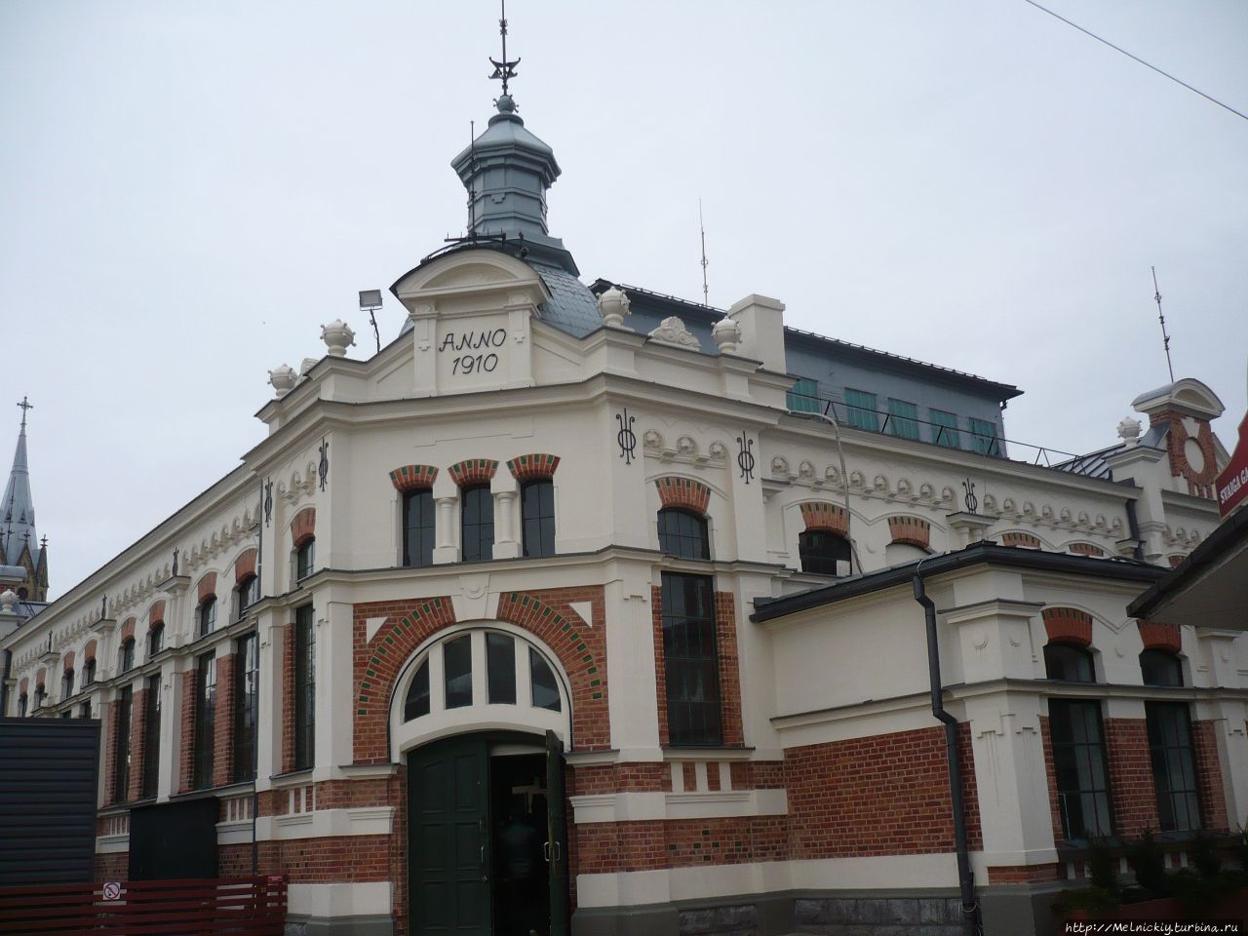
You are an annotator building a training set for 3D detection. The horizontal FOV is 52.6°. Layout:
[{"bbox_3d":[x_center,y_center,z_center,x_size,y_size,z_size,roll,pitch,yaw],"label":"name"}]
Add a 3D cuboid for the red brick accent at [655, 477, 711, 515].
[{"bbox_3d":[0.776,0.391,17.241,0.960,0.480,0.160,9,-20,-35],"label":"red brick accent"}]

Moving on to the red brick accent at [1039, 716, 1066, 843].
[{"bbox_3d":[4.969,3.681,14.870,0.180,1.470,0.150,10,-21,-38],"label":"red brick accent"}]

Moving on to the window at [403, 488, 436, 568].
[{"bbox_3d":[-2.783,0.842,17.295,0.495,1.145,0.150,-5,-16,5],"label":"window"}]

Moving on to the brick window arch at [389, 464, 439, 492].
[{"bbox_3d":[-2.785,0.143,16.895,0.669,0.340,0.160,-5,-16,8],"label":"brick window arch"}]

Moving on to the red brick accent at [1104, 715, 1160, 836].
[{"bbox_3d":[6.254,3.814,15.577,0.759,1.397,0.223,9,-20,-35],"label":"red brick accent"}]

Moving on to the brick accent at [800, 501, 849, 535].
[{"bbox_3d":[3.007,0.760,19.223,1.022,0.415,0.223,9,-20,-35],"label":"brick accent"}]

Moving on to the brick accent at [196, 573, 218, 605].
[{"bbox_3d":[-7.149,2.090,21.865,0.160,0.500,0.980,9,-20,-35],"label":"brick accent"}]

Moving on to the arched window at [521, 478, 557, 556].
[{"bbox_3d":[-1.134,0.698,17.138,0.502,1.145,0.150,-5,-16,5],"label":"arched window"}]

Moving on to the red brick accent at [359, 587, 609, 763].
[{"bbox_3d":[-1.833,2.631,16.032,3.307,2.040,0.200,-5,-16,8],"label":"red brick accent"}]

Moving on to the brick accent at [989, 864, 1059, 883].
[{"bbox_3d":[4.479,4.536,14.122,0.536,0.192,0.536,9,-20,-35],"label":"brick accent"}]

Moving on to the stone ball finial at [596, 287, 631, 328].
[{"bbox_3d":[-0.142,-2.230,17.761,0.486,0.729,0.486,-3,-17,-1],"label":"stone ball finial"}]

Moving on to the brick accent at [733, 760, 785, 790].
[{"bbox_3d":[1.790,4.139,16.958,0.810,0.369,0.223,9,-20,-35],"label":"brick accent"}]

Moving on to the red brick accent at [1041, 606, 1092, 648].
[{"bbox_3d":[5.417,1.956,15.445,1.047,0.465,0.140,9,-20,-35],"label":"red brick accent"}]

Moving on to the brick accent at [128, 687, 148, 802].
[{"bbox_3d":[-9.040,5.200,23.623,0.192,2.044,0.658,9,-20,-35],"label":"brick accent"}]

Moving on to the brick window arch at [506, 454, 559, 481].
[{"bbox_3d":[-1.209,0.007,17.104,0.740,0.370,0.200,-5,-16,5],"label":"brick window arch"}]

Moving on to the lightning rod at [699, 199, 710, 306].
[{"bbox_3d":[2.394,-6.463,38.417,0.200,3.900,0.200,9,-20,-35],"label":"lightning rod"}]

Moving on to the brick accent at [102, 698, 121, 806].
[{"bbox_3d":[-10.340,5.775,25.645,0.180,2.080,0.560,8,-20,-34],"label":"brick accent"}]

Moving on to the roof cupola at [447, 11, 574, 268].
[{"bbox_3d":[-2.015,-5.764,21.781,2.100,5.500,2.100,-5,-16,5],"label":"roof cupola"}]

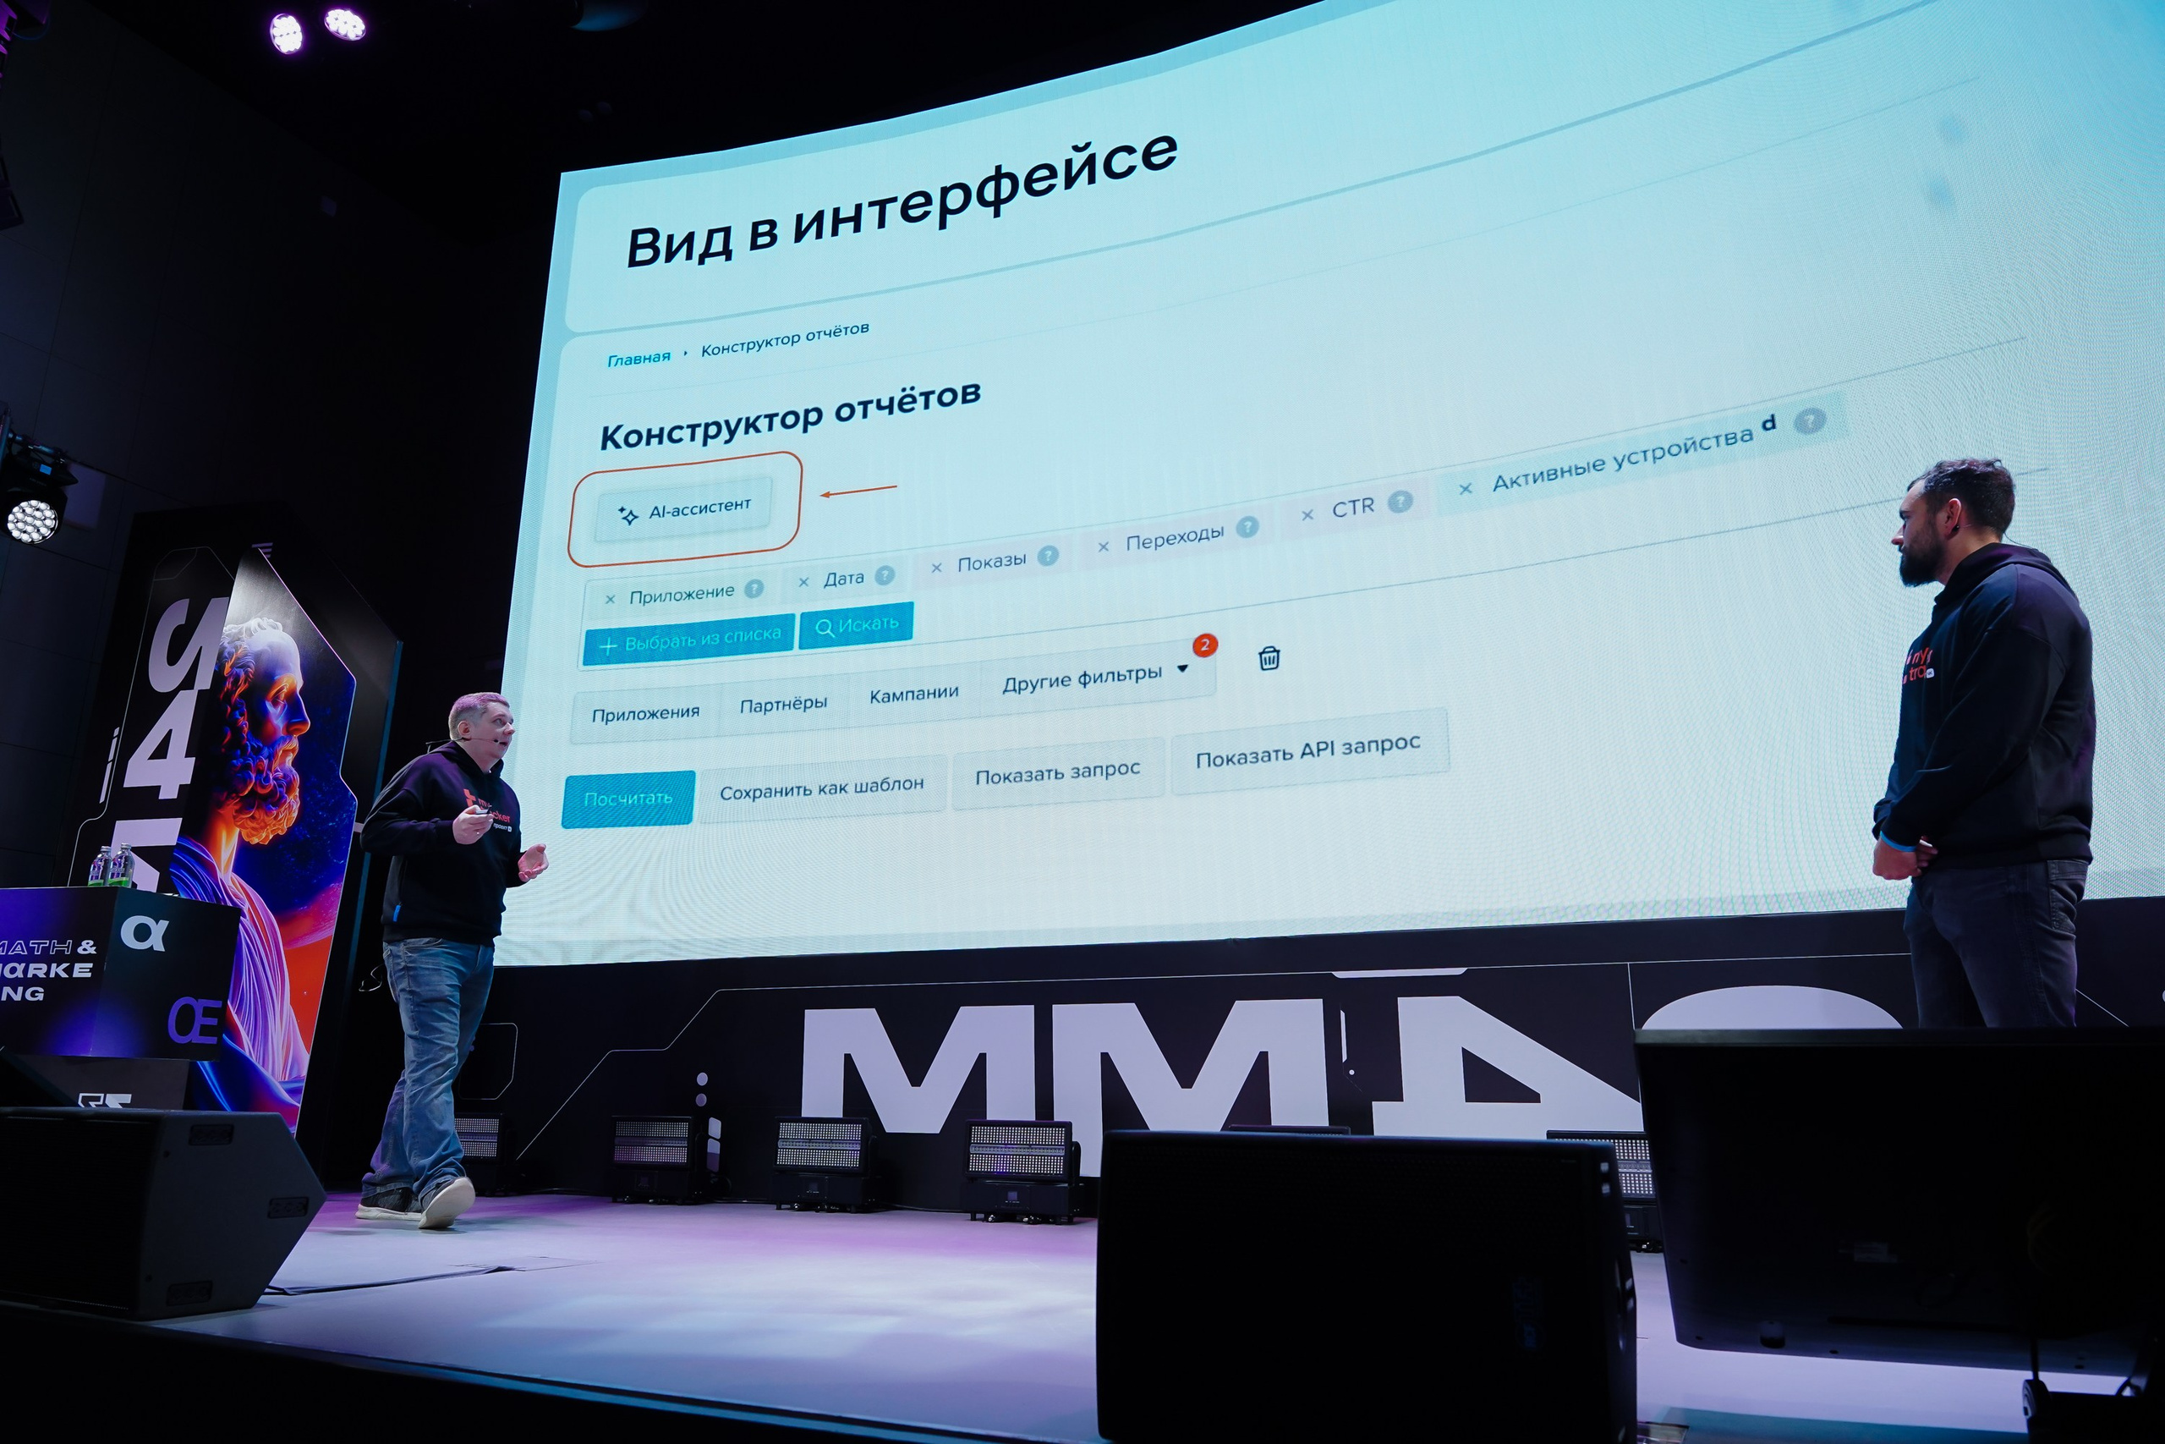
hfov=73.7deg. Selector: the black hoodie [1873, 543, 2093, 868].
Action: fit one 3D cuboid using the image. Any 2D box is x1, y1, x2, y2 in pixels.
[{"bbox_3d":[1.811,-0.043,2.978,0.400,0.694,0.520,-3,-13,8],"label":"black hoodie"}]

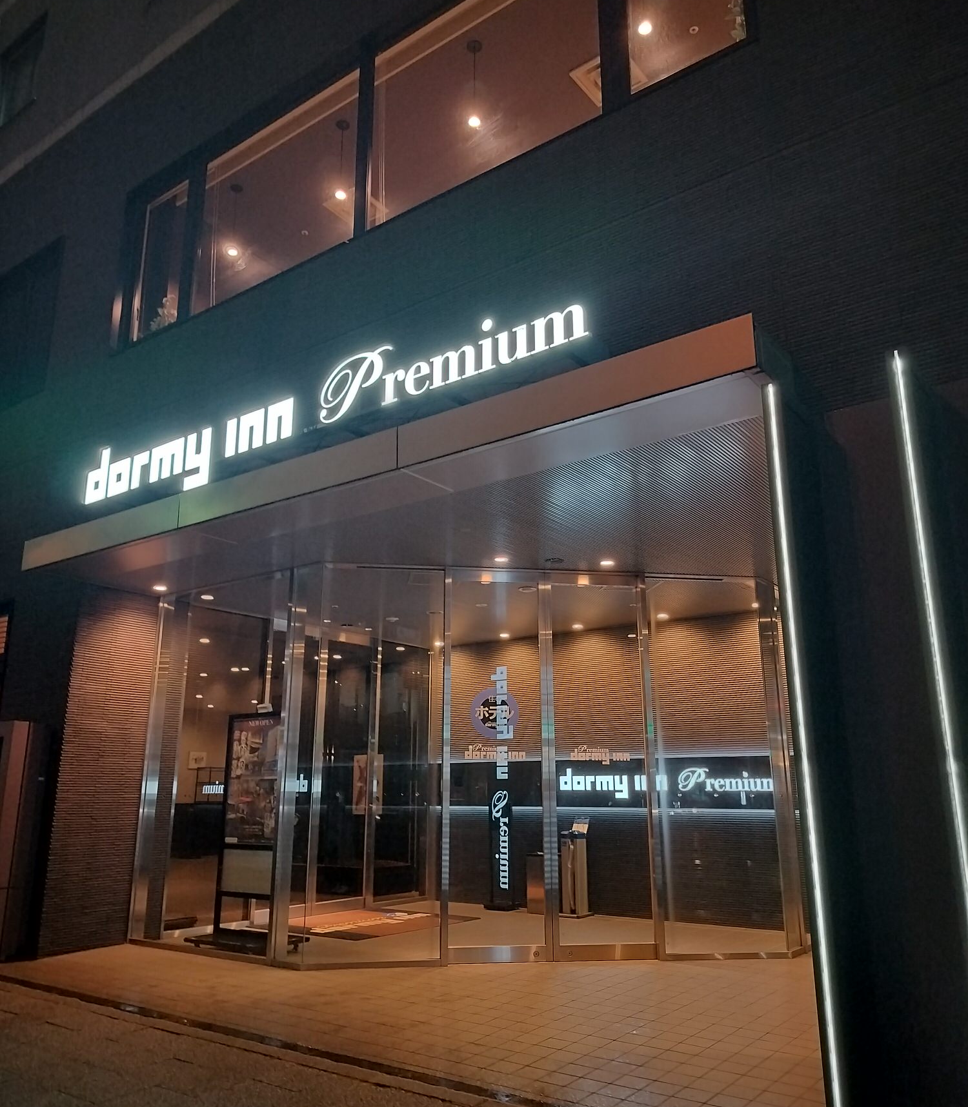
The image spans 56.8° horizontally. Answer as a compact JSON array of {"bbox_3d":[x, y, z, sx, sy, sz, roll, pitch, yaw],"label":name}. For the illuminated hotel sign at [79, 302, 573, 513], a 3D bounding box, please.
[{"bbox_3d":[-1.296,-0.867,5.793,4.540,0.580,0.090,-11,-18,35],"label":"illuminated hotel sign"}]

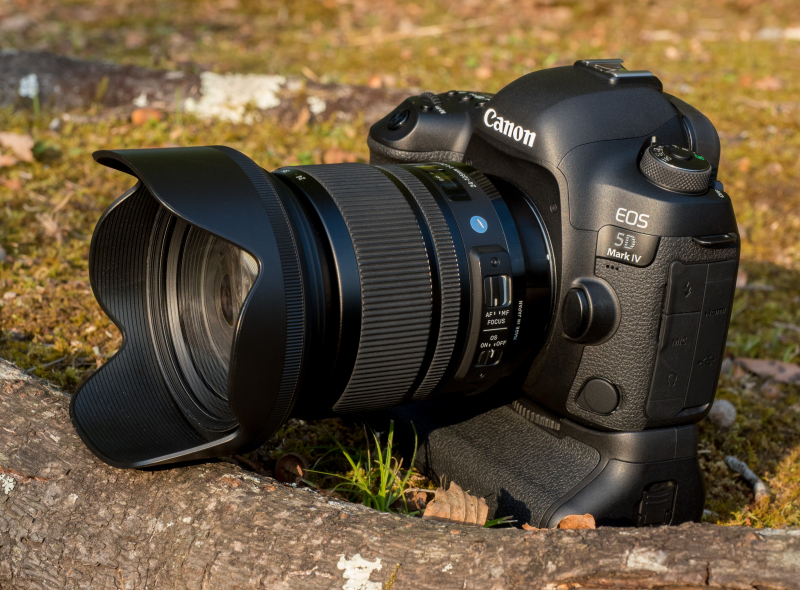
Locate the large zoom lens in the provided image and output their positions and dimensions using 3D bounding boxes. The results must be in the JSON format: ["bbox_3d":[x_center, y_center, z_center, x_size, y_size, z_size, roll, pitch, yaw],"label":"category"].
[{"bbox_3d":[-0.027,0.000,0.636,0.150,0.108,0.108,-5,23,-34],"label":"large zoom lens"}]

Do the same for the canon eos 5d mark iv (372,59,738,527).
[{"bbox_3d":[0.057,-0.007,0.704,0.086,0.164,0.151,-5,23,-34],"label":"canon eos 5d mark iv"}]

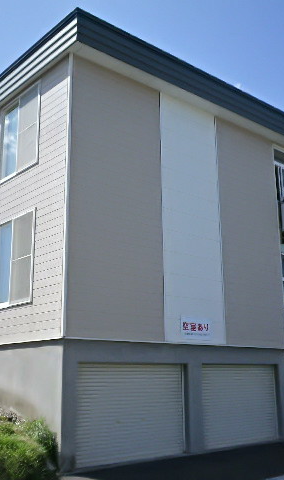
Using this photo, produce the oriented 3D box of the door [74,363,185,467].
[{"bbox_3d":[-0.141,3.084,9.322,2.575,1.641,0.100,11,-18,-40],"label":"door"}]

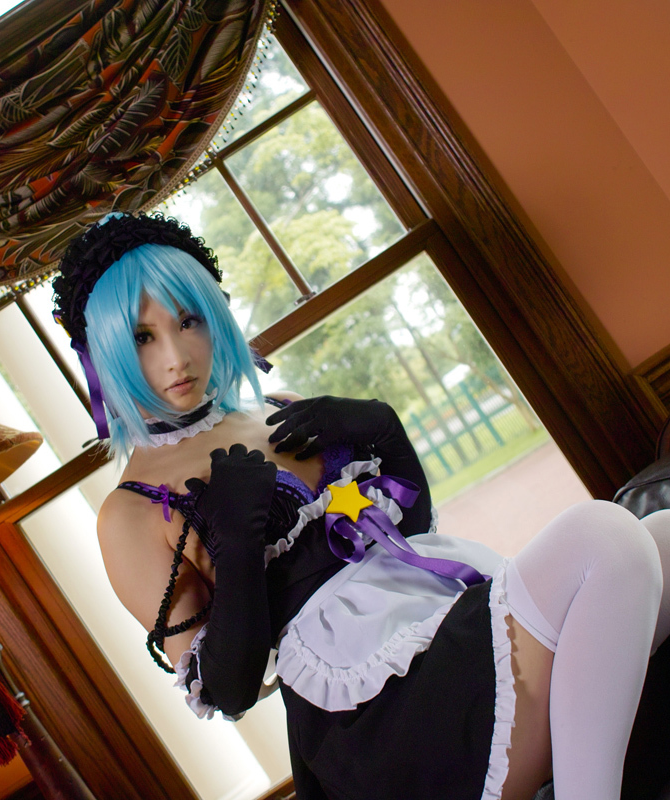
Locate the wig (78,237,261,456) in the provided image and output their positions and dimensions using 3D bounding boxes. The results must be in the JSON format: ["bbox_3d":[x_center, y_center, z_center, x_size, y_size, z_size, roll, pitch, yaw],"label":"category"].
[{"bbox_3d":[-0.230,-0.081,1.235,0.200,0.275,0.225,-17,3,-28],"label":"wig"}]

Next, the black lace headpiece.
[{"bbox_3d":[-0.242,-0.148,1.205,0.200,0.140,0.100,-17,3,-28],"label":"black lace headpiece"}]

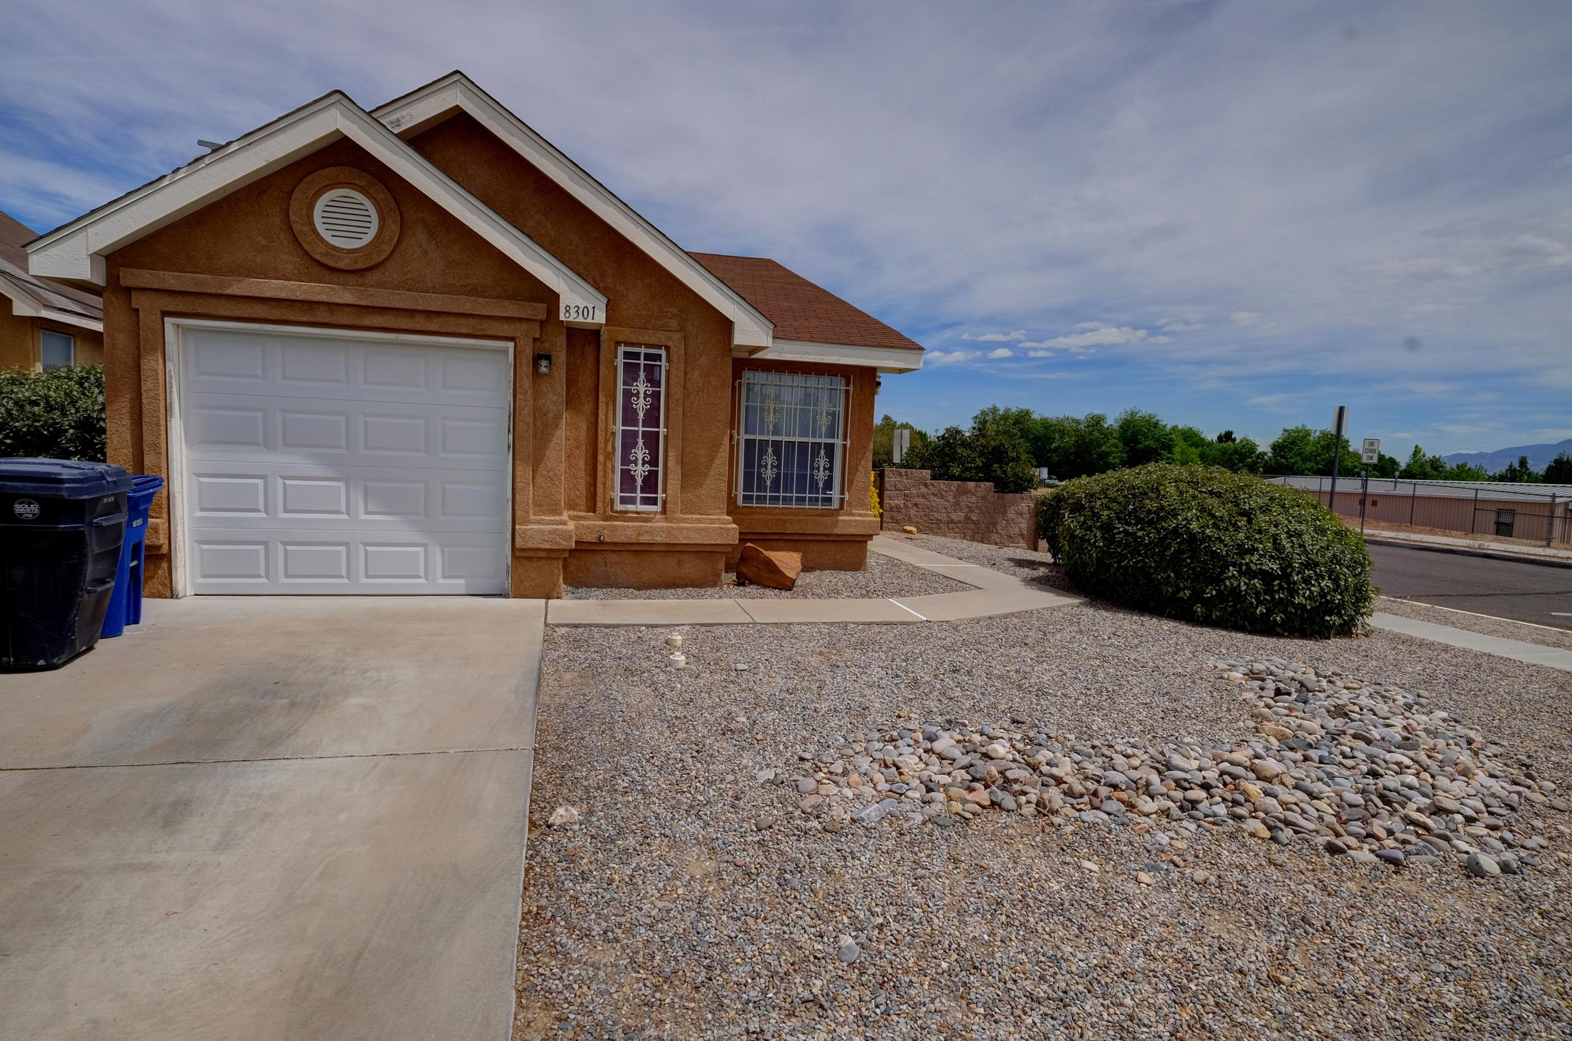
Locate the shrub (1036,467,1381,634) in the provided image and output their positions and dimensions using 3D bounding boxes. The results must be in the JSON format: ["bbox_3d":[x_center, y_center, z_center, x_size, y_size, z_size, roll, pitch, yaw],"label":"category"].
[{"bbox_3d":[4.747,0.181,9.098,3.350,1.650,3.500,1,5,-16],"label":"shrub"}]

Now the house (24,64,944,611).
[{"bbox_3d":[-3.238,-2.039,11.965,7.450,4.450,11.750,1,5,-16],"label":"house"}]

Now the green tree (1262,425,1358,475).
[{"bbox_3d":[53.405,-5.682,80.321,9.771,7.823,8.306,1,5,-16],"label":"green tree"}]

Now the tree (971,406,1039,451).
[{"bbox_3d":[17.925,-5.912,65.305,5.700,7.432,5.700,1,5,-16],"label":"tree"}]

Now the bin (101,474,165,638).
[{"bbox_3d":[-4.491,0.181,4.978,0.820,1.080,0.660,1,5,-16],"label":"bin"}]

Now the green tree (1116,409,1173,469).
[{"bbox_3d":[34.011,-6.432,75.355,5.520,8.650,5.520,1,5,-16],"label":"green tree"}]

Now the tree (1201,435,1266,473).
[{"bbox_3d":[48.451,-5.813,85.283,7.054,6.892,6.349,1,5,-16],"label":"tree"}]

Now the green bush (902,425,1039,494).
[{"bbox_3d":[3.736,-0.898,15.813,2.950,2.000,2.400,1,6,-14],"label":"green bush"}]

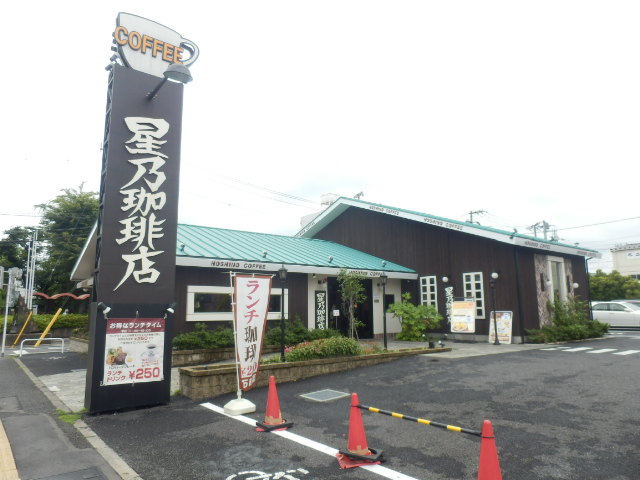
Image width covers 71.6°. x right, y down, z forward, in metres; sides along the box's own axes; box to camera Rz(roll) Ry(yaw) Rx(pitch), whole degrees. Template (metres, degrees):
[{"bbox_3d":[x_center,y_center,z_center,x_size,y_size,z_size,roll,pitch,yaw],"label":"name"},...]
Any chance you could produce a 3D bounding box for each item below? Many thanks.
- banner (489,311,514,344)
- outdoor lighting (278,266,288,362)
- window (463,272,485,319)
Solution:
[{"bbox_3d":[5.868,2.835,14.401,0.760,1.030,0.200,-10,-13,44],"label":"banner"},{"bbox_3d":[-0.788,1.573,9.631,0.200,2.080,0.200,7,-12,-37],"label":"outdoor lighting"},{"bbox_3d":[6.087,2.208,17.523,0.120,1.810,0.870,7,-12,-36],"label":"window"}]

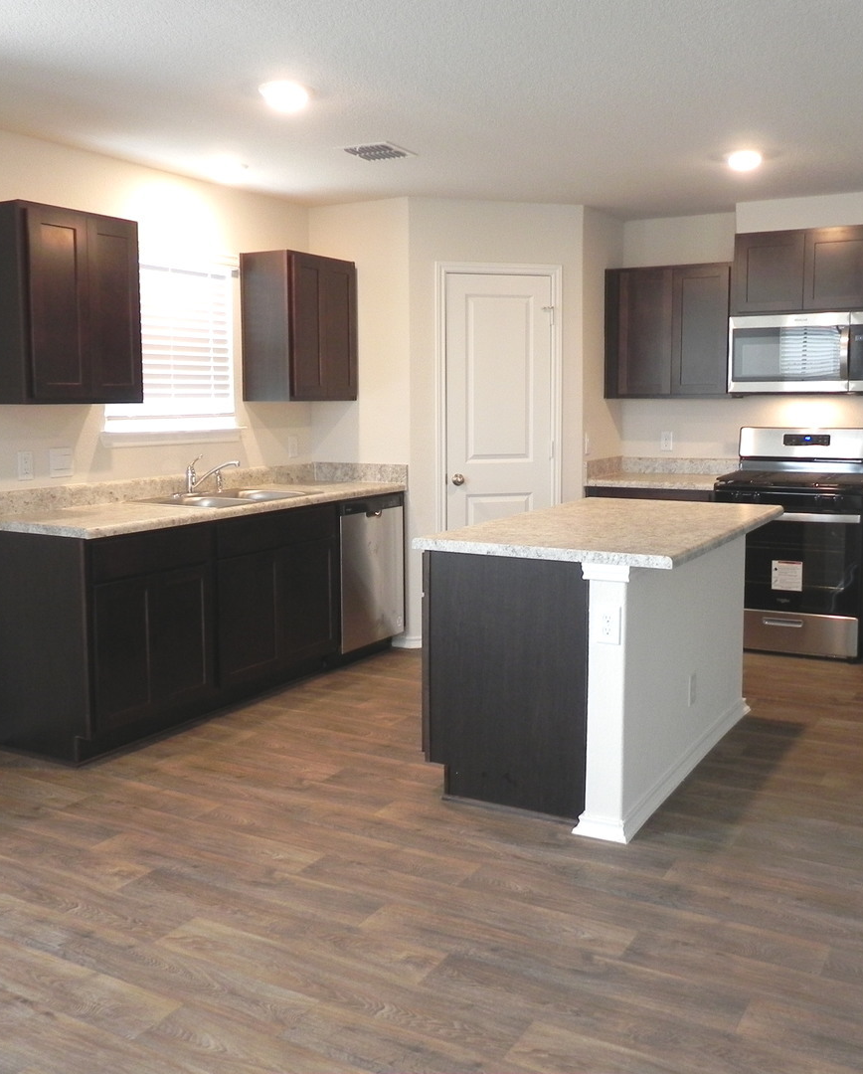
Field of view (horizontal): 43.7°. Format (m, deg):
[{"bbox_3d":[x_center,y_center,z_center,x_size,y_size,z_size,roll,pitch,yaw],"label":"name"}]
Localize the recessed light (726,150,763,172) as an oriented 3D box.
[{"bbox_3d":[1.402,-1.683,4.817,0.175,0.040,0.175,4,8,29],"label":"recessed light"}]

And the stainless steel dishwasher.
[{"bbox_3d":[-0.548,0.187,5.768,0.605,0.820,0.615,4,8,29],"label":"stainless steel dishwasher"}]

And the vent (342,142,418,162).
[{"bbox_3d":[-0.235,-1.662,4.678,0.258,0.018,0.288,4,8,29],"label":"vent"}]

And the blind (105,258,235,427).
[{"bbox_3d":[-1.260,-0.949,5.199,0.050,0.820,0.925,4,8,29],"label":"blind"}]

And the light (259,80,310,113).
[{"bbox_3d":[-0.512,-1.537,3.761,0.175,0.040,0.175,4,8,29],"label":"light"}]

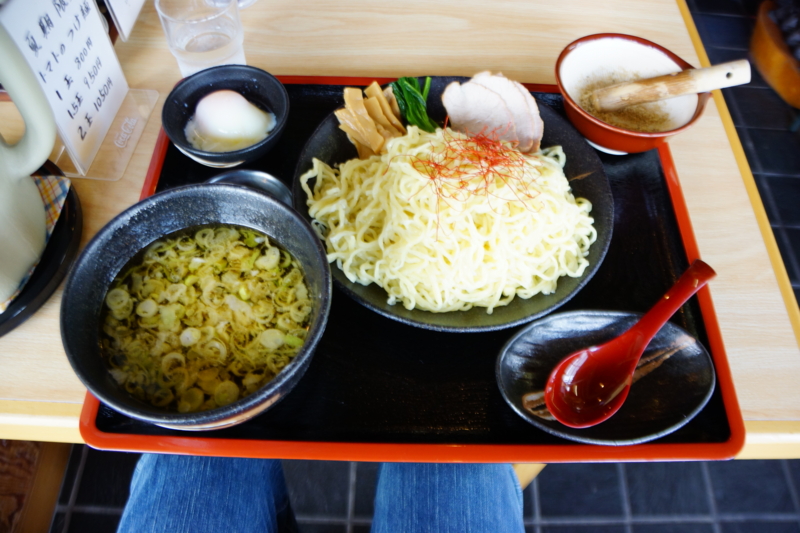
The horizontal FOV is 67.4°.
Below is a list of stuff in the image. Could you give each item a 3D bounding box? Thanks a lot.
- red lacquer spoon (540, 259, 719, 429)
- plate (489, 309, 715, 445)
[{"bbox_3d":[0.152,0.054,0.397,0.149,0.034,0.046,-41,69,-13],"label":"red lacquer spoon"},{"bbox_3d":[0.137,0.076,0.405,0.151,0.024,0.095,4,60,0],"label":"plate"}]

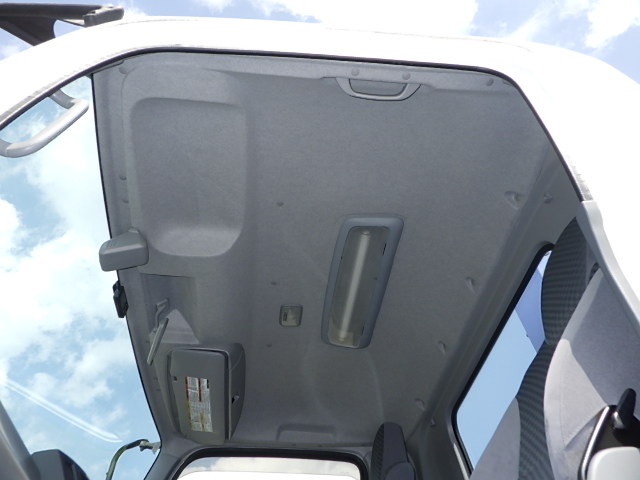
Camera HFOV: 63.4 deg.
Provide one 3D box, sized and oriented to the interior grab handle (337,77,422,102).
[{"bbox_3d":[0.115,-0.301,1.020,0.168,0.040,0.042,3,-47,-6],"label":"interior grab handle"}]

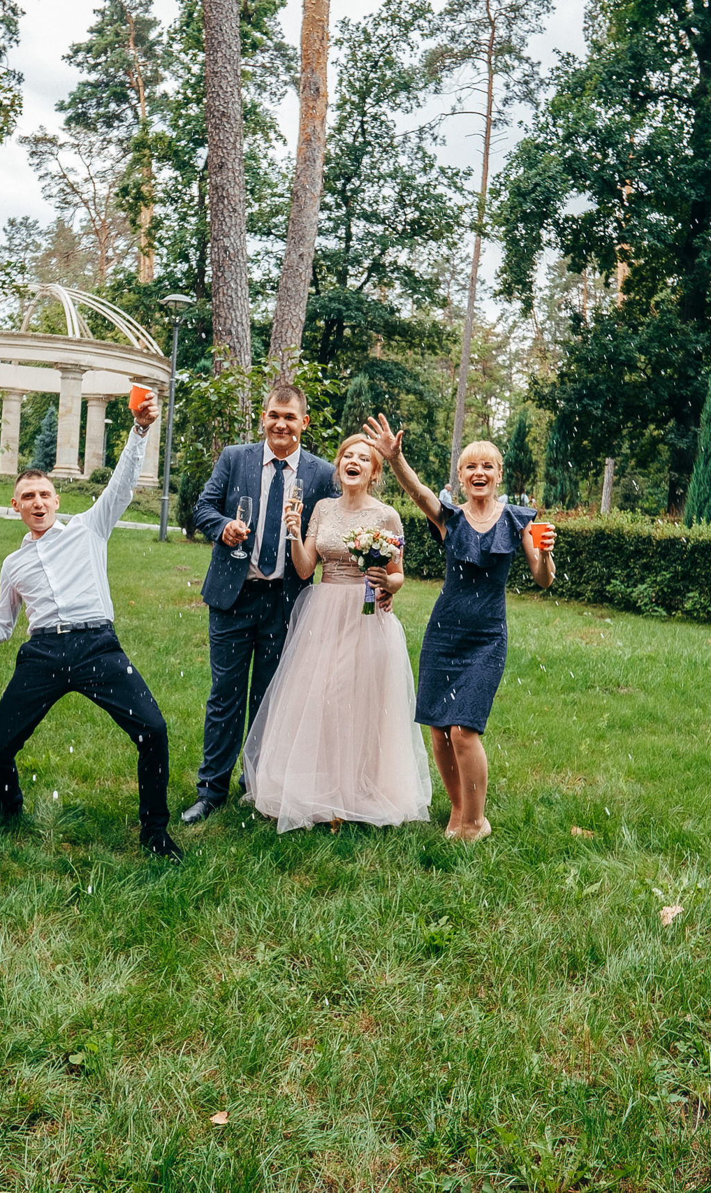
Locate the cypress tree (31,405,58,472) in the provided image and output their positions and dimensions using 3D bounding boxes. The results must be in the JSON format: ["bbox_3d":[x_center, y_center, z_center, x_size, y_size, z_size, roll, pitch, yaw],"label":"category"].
[{"bbox_3d":[-13.624,-6.968,45.840,1.300,3.050,1.300,3,6,0],"label":"cypress tree"}]

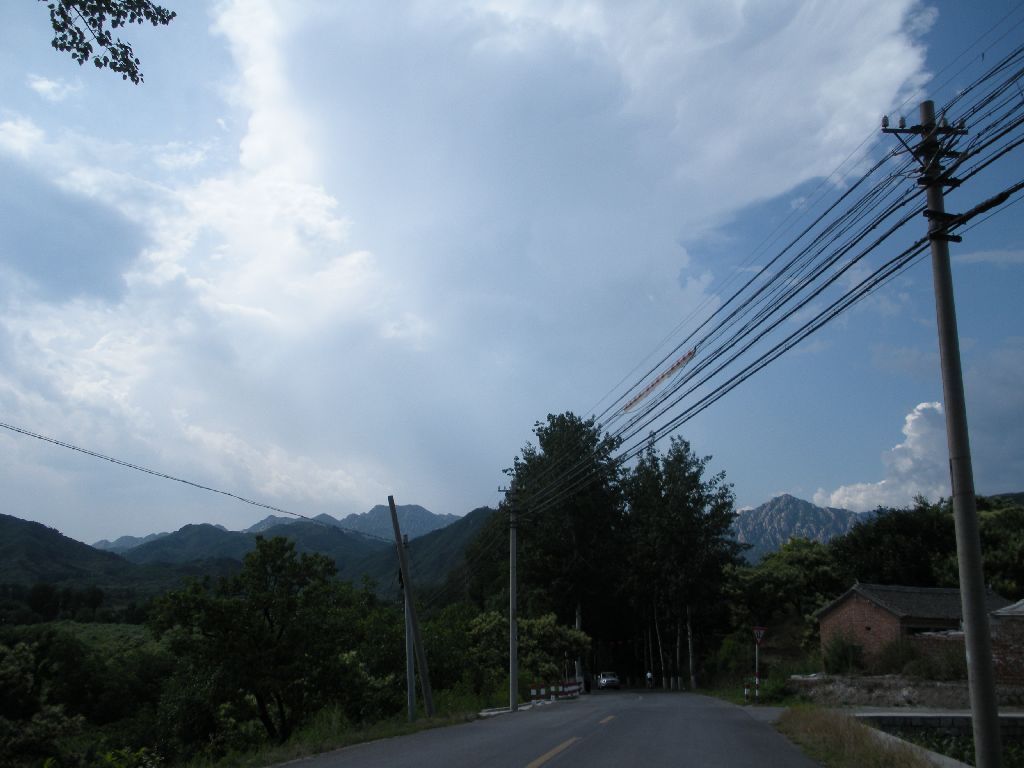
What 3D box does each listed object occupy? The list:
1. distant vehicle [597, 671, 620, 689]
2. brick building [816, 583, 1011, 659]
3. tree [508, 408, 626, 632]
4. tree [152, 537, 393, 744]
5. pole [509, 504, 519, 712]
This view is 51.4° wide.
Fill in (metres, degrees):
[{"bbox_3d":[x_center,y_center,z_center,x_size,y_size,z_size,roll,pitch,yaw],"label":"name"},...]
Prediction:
[{"bbox_3d":[8.338,25.439,91.542,1.720,1.470,4.400,0,-15,2],"label":"distant vehicle"},{"bbox_3d":[19.535,11.732,50.293,9.400,4.150,4.900,9,-17,-30],"label":"brick building"},{"bbox_3d":[2.940,9.134,59.629,6.700,15.400,6.500,0,-15,0],"label":"tree"},{"bbox_3d":[-5.425,5.791,24.120,5.500,4.600,5.200,0,-15,0],"label":"tree"},{"bbox_3d":[0.056,6.980,35.385,0.280,7.400,0.280,0,-15,0],"label":"pole"}]

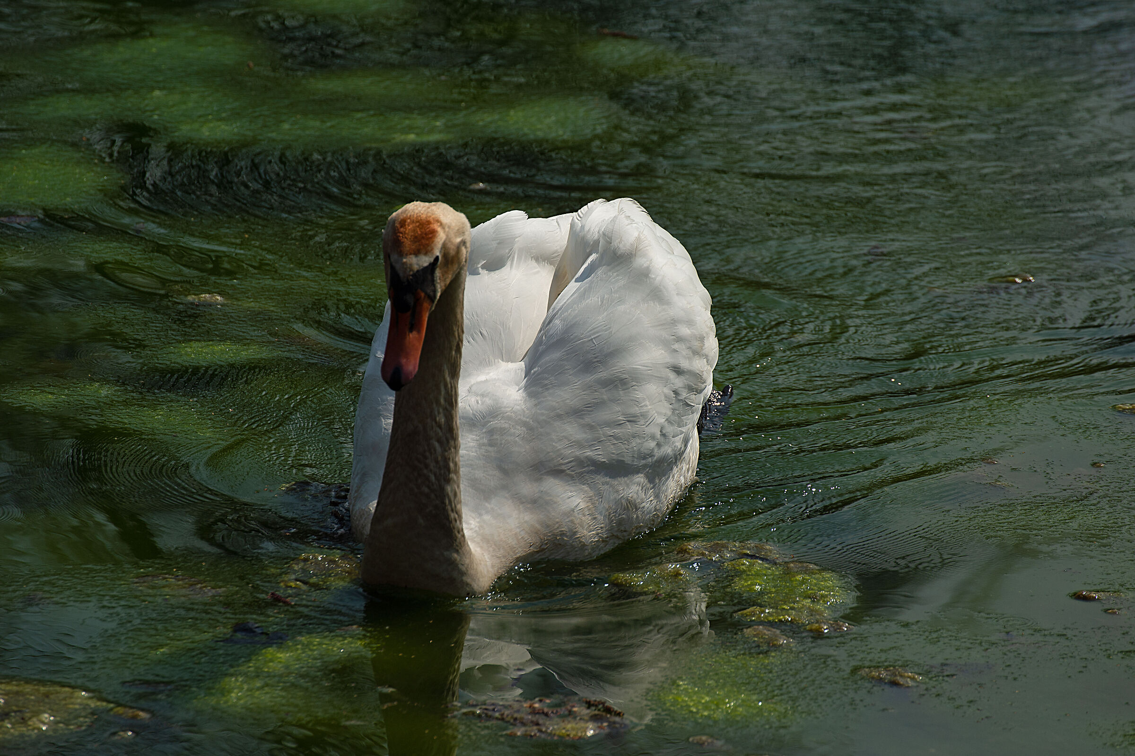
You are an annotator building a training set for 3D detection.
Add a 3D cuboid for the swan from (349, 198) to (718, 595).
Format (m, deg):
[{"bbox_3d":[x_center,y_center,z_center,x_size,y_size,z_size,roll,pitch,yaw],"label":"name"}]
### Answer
[{"bbox_3d":[-0.021,-0.065,8.743,0.400,0.480,0.760,9,23,19],"label":"swan"}]

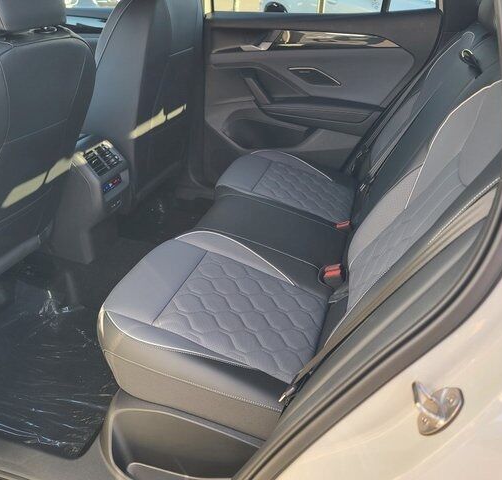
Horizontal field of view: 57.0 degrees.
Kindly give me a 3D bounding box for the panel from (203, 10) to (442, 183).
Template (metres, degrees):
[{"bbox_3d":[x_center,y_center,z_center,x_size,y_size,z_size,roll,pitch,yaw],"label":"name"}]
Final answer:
[{"bbox_3d":[0.222,-0.499,1.756,0.803,0.660,0.118,8,28,13],"label":"panel"}]

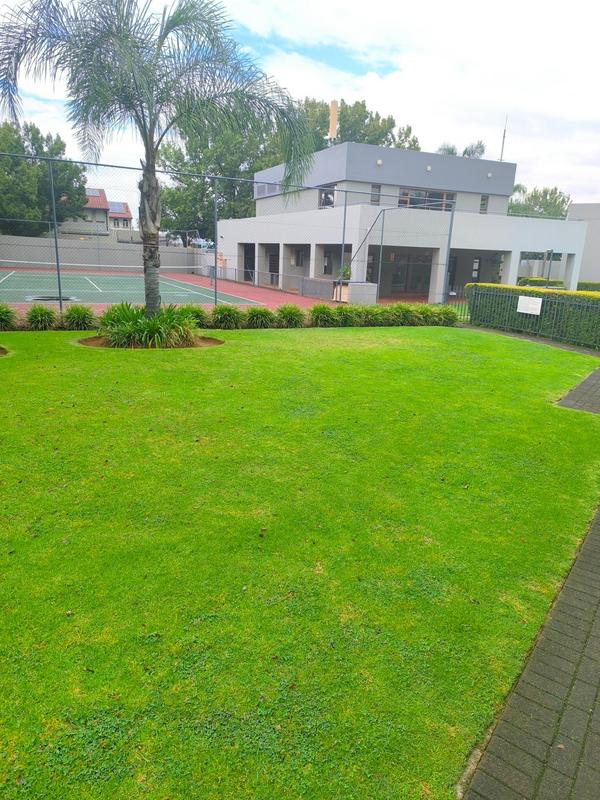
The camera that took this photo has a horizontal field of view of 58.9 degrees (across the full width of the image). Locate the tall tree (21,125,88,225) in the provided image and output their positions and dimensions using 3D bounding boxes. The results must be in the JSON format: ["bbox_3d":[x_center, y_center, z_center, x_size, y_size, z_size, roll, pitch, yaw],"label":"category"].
[{"bbox_3d":[-22.609,-19.795,49.908,7.000,11.220,6.800,-4,16,-23],"label":"tall tree"}]

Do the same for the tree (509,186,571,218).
[{"bbox_3d":[15.494,-10.683,35.346,5.000,6.460,4.800,8,16,21],"label":"tree"}]

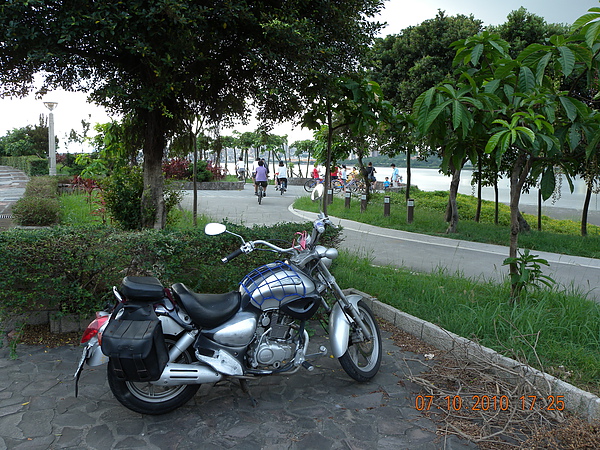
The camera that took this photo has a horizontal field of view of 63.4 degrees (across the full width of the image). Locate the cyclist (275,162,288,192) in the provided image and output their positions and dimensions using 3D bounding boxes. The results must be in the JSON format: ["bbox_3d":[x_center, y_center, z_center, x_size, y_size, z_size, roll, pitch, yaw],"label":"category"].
[{"bbox_3d":[-0.900,-2.398,24.000,0.580,1.500,0.800,0,7,-3],"label":"cyclist"}]

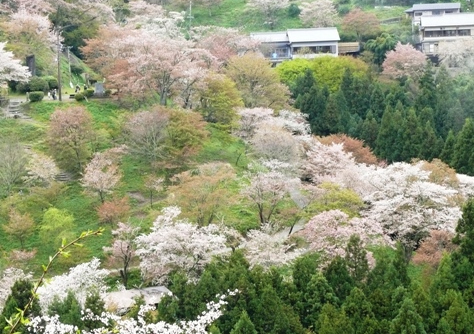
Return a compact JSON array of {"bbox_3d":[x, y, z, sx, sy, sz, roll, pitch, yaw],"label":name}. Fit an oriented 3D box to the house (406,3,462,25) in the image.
[{"bbox_3d":[35.803,-27.562,281.000,10.200,5.200,7.000,-2,11,-12],"label":"house"}]

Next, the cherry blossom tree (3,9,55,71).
[{"bbox_3d":[-33.020,-19.880,243.000,8.070,9.830,7.420,0,6,0],"label":"cherry blossom tree"}]

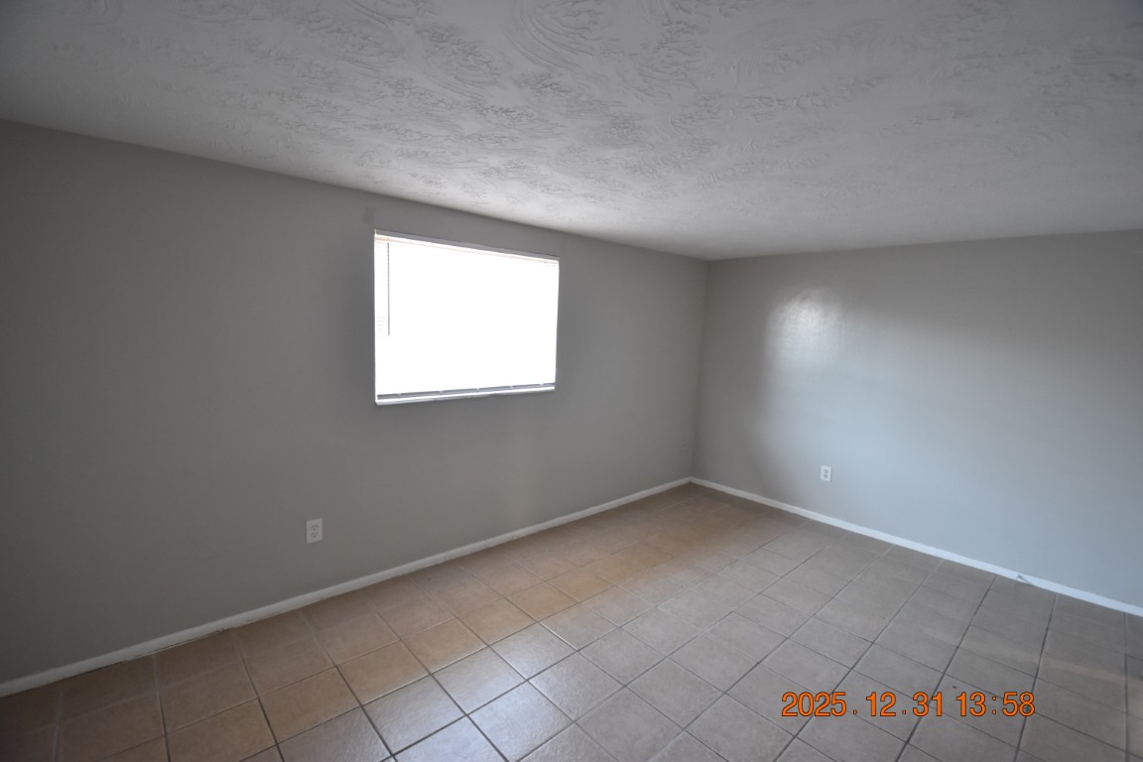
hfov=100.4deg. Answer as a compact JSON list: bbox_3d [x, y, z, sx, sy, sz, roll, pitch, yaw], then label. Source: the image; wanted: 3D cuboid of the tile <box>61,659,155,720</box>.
[{"bbox_3d":[-1.976,1.310,2.045,0.306,0.010,0.306,-2,7,-42],"label":"tile"}]

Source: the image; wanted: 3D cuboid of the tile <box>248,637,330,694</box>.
[{"bbox_3d":[-1.313,1.318,2.217,0.306,0.010,0.306,-2,7,-42],"label":"tile"}]

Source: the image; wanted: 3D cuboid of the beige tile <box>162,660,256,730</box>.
[{"bbox_3d":[-1.542,1.327,2.023,0.306,0.010,0.306,-2,7,-42],"label":"beige tile"}]

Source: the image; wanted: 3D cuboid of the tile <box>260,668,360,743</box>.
[{"bbox_3d":[-1.096,1.345,1.990,0.306,0.010,0.306,-2,7,-42],"label":"tile"}]

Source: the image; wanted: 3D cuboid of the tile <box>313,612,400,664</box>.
[{"bbox_3d":[-1.073,1.288,2.393,0.303,0.010,0.303,-2,7,-42],"label":"tile"}]

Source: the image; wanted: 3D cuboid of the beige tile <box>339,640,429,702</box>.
[{"bbox_3d":[-0.854,1.329,2.166,0.302,0.010,0.302,-3,8,-42],"label":"beige tile"}]

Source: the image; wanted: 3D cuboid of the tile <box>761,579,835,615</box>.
[{"bbox_3d":[1.404,1.346,2.966,0.306,0.010,0.306,-2,7,-42],"label":"tile"}]

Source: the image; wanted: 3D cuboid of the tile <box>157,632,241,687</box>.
[{"bbox_3d":[-1.720,1.278,2.203,0.303,0.010,0.303,-2,7,-42],"label":"tile"}]

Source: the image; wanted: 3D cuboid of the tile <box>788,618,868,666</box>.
[{"bbox_3d":[1.373,1.382,2.536,0.306,0.010,0.306,-2,7,-42],"label":"tile"}]

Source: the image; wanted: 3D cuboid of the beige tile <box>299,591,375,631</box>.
[{"bbox_3d":[-1.293,1.282,2.657,0.306,0.010,0.306,-2,7,-42],"label":"beige tile"}]

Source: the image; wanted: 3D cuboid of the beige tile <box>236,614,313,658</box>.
[{"bbox_3d":[-1.517,1.293,2.437,0.306,0.010,0.306,-2,7,-42],"label":"beige tile"}]

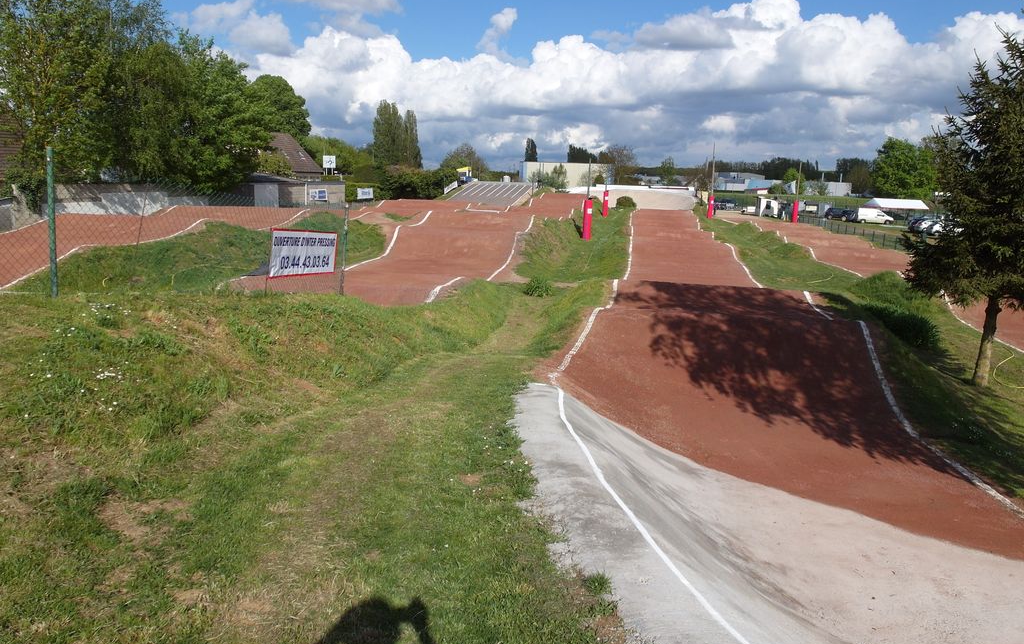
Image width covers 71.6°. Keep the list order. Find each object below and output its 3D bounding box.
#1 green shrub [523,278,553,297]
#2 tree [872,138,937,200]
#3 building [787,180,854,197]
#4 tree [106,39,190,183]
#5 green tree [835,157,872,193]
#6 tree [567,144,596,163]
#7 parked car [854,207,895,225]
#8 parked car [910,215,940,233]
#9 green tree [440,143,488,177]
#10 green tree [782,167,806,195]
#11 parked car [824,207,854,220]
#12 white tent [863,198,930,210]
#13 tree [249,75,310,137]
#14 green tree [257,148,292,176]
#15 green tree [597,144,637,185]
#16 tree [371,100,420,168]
[{"bbox_3d":[0.723,-0.976,20.053,0.820,0.510,0.800,3,12,2],"label":"green shrub"},{"bbox_3d":[88.901,-34.817,160.000,14.000,14.200,13.000,8,13,29],"label":"tree"},{"bbox_3d":[104.986,-45.986,245.493,19.000,4.755,14.000,3,12,3],"label":"building"},{"bbox_3d":[-25.645,-13.810,50.191,6.000,11.492,6.000,-4,13,-27],"label":"tree"},{"bbox_3d":[113.032,-48.324,235.000,12.500,13.000,11.500,7,13,26],"label":"green tree"},{"bbox_3d":[20.067,-45.187,205.000,8.800,12.800,7.500,3,12,6],"label":"tree"},{"bbox_3d":[44.151,-12.803,86.000,4.300,1.920,1.800,6,13,23],"label":"parked car"},{"bbox_3d":[41.682,-9.730,70.347,4.100,1.480,1.720,3,12,2],"label":"parked car"},{"bbox_3d":[-8.322,-26.470,122.891,8.200,8.597,8.200,1,12,-4],"label":"green tree"},{"bbox_3d":[81.549,-40.328,205.908,6.300,8.759,6.300,7,13,21],"label":"green tree"},{"bbox_3d":[38.083,-12.386,81.845,1.720,1.500,4.100,-1,12,-15],"label":"parked car"},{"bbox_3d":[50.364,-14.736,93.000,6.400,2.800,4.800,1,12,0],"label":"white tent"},{"bbox_3d":[-34.318,-26.428,99.640,12.000,15.822,12.000,-2,13,-19],"label":"tree"},{"bbox_3d":[-23.611,-14.544,70.543,4.000,5.241,4.000,-2,13,-18],"label":"green tree"},{"bbox_3d":[20.419,-29.879,141.044,8.000,10.073,8.000,4,12,8],"label":"green tree"},{"bbox_3d":[-27.074,-41.947,165.000,11.300,19.000,8.500,-1,12,-9],"label":"tree"}]

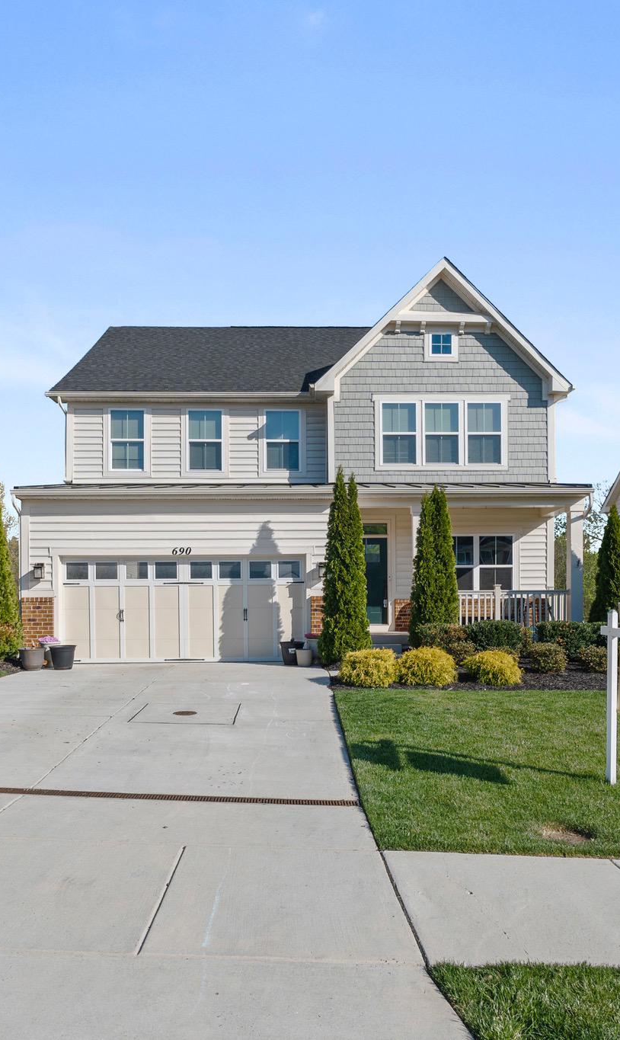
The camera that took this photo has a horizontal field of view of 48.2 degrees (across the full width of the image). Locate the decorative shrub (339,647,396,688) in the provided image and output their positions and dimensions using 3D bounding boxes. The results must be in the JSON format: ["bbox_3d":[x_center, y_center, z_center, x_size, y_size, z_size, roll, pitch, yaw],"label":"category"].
[{"bbox_3d":[0.914,2.340,10.950,0.900,0.600,0.880,0,-2,0],"label":"decorative shrub"}]

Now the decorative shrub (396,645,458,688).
[{"bbox_3d":[1.931,2.427,11.500,0.990,0.680,0.950,0,-4,-1],"label":"decorative shrub"}]

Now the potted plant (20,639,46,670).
[{"bbox_3d":[-5.200,2.531,13.000,0.480,0.560,0.480,0,-2,0],"label":"potted plant"}]

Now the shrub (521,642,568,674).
[{"bbox_3d":[4.112,2.415,12.150,0.810,0.560,0.800,0,-2,0],"label":"shrub"}]

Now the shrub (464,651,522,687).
[{"bbox_3d":[2.917,2.382,11.100,0.950,0.580,0.920,0,-2,0],"label":"shrub"}]

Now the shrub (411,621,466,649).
[{"bbox_3d":[2.271,2.098,12.300,0.950,0.620,0.900,0,-4,-1],"label":"shrub"}]

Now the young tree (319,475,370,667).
[{"bbox_3d":[0.651,0.880,13.000,0.960,3.660,0.920,0,-2,0],"label":"young tree"}]

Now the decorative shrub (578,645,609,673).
[{"bbox_3d":[5.030,2.446,12.200,0.620,0.500,0.600,0,-4,-1],"label":"decorative shrub"}]

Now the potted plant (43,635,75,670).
[{"bbox_3d":[-4.733,2.500,13.100,0.550,0.650,0.520,0,-4,-1],"label":"potted plant"}]

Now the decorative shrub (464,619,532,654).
[{"bbox_3d":[3.506,2.221,12.950,1.200,0.740,1.100,0,-2,0],"label":"decorative shrub"}]

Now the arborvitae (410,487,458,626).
[{"bbox_3d":[2.313,0.930,12.900,0.950,3.150,0.950,0,-4,-1],"label":"arborvitae"}]

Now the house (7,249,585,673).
[{"bbox_3d":[-0.100,-1.300,18.700,11.700,9.100,10.800,0,-4,-1],"label":"house"}]

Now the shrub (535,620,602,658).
[{"bbox_3d":[4.838,2.239,12.950,1.220,0.730,1.100,0,-2,0],"label":"shrub"}]

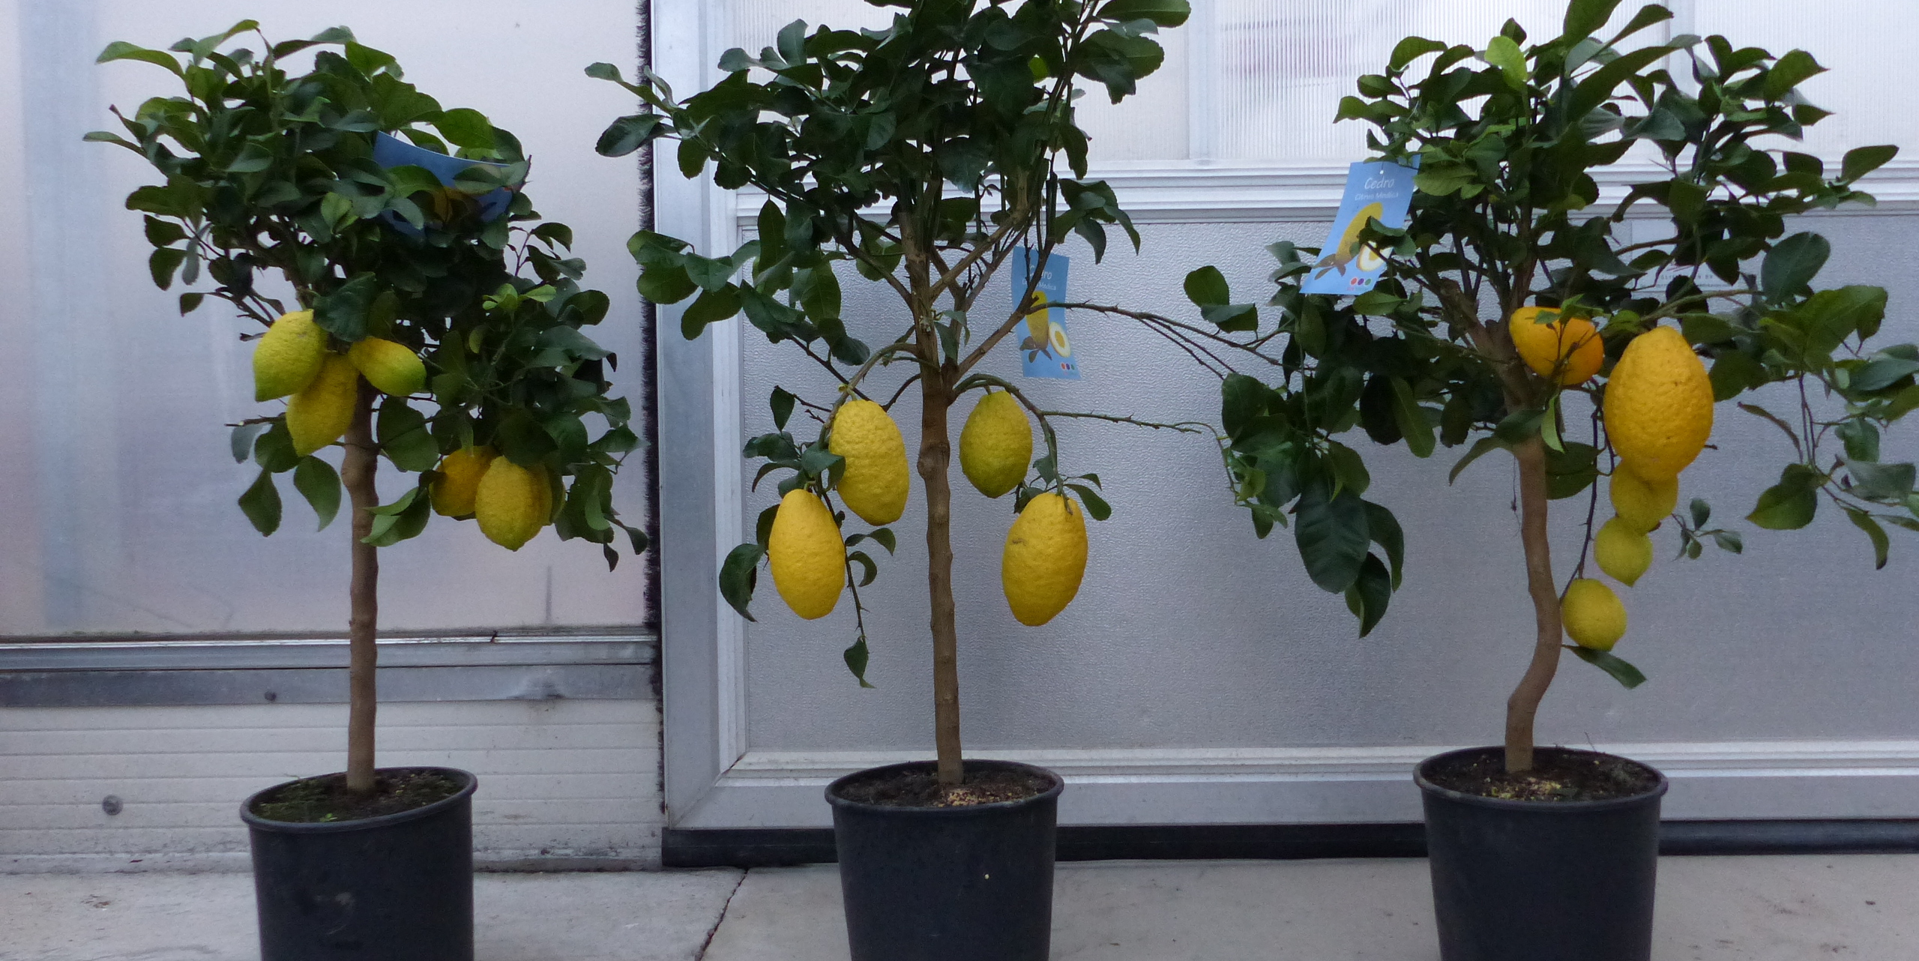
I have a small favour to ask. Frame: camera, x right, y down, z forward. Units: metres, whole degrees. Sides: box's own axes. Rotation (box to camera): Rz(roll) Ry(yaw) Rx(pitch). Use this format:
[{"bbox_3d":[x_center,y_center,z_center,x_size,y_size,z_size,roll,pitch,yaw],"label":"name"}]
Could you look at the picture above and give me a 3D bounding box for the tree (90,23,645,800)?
[{"bbox_3d":[-0.628,-0.072,1.479,0.591,0.828,0.520,-1,1,0],"label":"tree"}]

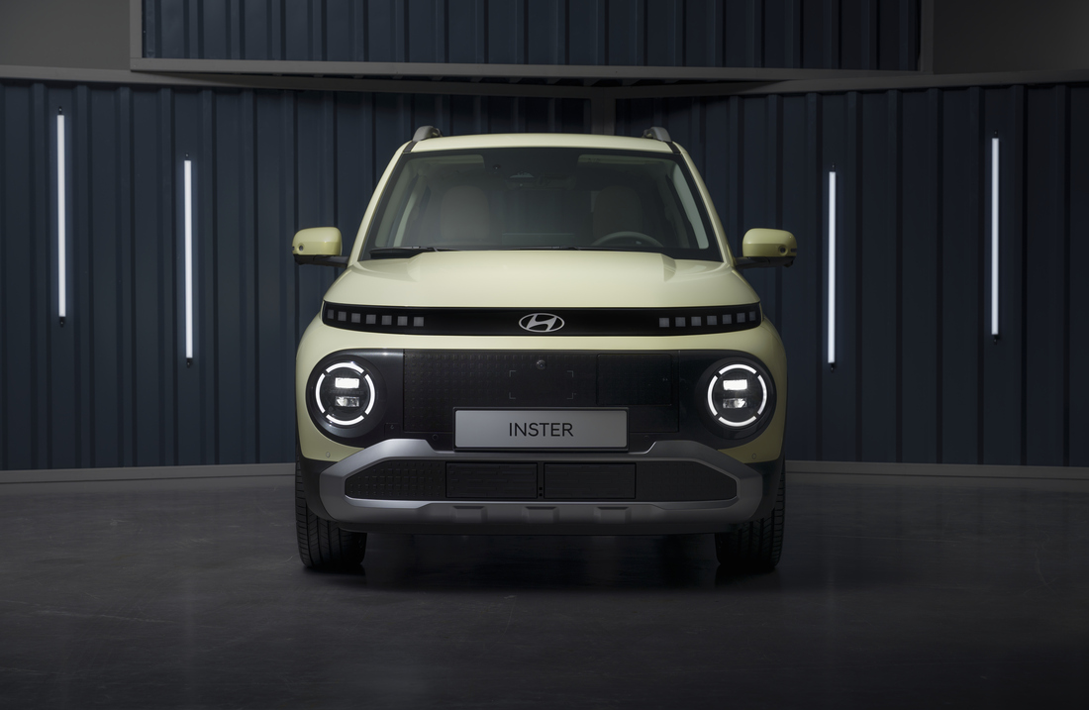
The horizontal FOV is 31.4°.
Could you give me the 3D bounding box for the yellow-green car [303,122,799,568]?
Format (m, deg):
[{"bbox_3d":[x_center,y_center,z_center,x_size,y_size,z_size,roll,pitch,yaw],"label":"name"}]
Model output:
[{"bbox_3d":[-0.006,-0.107,7.760,1.800,1.600,3.825,0,1,0],"label":"yellow-green car"}]

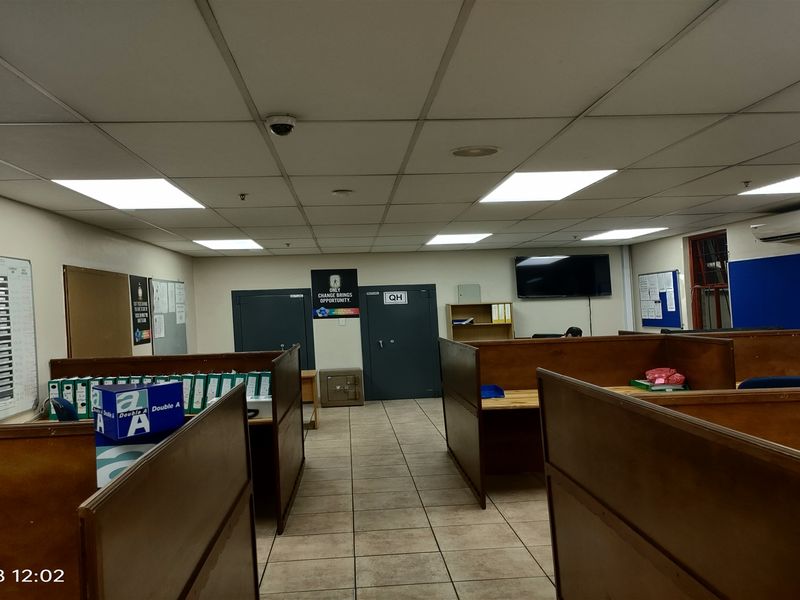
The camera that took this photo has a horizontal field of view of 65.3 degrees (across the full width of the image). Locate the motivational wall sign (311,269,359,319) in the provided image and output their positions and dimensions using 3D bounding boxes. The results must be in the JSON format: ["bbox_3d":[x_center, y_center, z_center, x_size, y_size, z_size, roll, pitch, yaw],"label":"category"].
[{"bbox_3d":[-1.002,-0.088,9.731,0.713,0.764,0.029,-2,-1,-4],"label":"motivational wall sign"}]

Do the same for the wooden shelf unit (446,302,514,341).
[{"bbox_3d":[1.266,0.788,9.736,0.980,1.454,0.304,-2,-1,-4],"label":"wooden shelf unit"}]

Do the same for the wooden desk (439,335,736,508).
[{"bbox_3d":[1.420,0.895,5.348,1.891,1.133,1.666,-2,-1,-4],"label":"wooden desk"}]

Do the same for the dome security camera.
[{"bbox_3d":[-0.533,-0.774,2.811,0.125,0.078,0.125,-2,-1,-4],"label":"dome security camera"}]

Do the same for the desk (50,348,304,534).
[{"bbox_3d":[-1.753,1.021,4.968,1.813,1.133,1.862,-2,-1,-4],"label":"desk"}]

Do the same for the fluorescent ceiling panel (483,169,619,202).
[{"bbox_3d":[1.084,-0.883,4.798,0.715,0.069,1.176,-2,-1,-4],"label":"fluorescent ceiling panel"}]

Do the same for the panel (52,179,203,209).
[{"bbox_3d":[-1.861,-0.766,4.455,0.686,0.069,1.137,-2,-1,-4],"label":"panel"}]

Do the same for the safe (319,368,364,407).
[{"bbox_3d":[-0.873,1.335,9.489,0.637,0.532,0.470,-2,-1,-4],"label":"safe"}]

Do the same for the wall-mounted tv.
[{"bbox_3d":[2.600,-0.370,9.942,1.518,0.641,0.098,-2,-1,-4],"label":"wall-mounted tv"}]

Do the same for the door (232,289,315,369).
[{"bbox_3d":[-1.934,0.747,9.676,1.214,1.799,0.137,-2,-1,-4],"label":"door"}]

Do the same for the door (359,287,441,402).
[{"bbox_3d":[0.012,0.673,9.818,1.212,1.790,0.137,-2,-1,-4],"label":"door"}]

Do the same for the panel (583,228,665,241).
[{"bbox_3d":[3.078,-0.923,8.633,0.706,0.069,1.205,-2,-1,-4],"label":"panel"}]

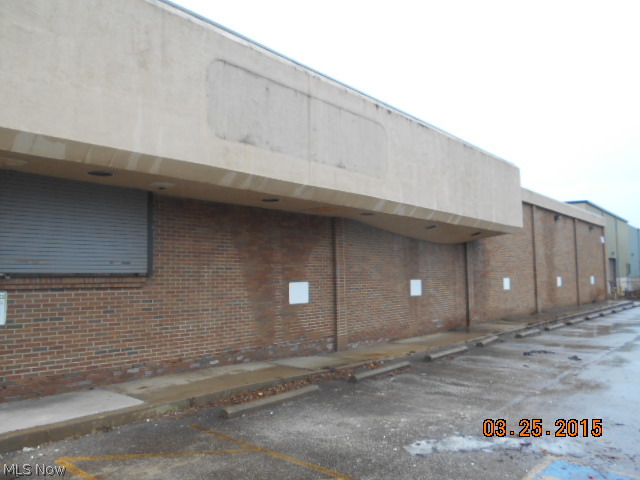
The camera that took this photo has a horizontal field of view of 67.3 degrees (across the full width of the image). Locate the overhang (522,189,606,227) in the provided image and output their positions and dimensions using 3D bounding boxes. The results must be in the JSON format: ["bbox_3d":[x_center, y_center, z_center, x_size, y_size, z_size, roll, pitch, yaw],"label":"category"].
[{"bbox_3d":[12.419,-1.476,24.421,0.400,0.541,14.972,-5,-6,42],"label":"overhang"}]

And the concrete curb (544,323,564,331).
[{"bbox_3d":[8.208,3.055,16.794,0.180,0.130,1.800,-5,-6,41],"label":"concrete curb"}]

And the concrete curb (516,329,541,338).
[{"bbox_3d":[6.490,2.930,14.944,0.180,0.130,1.800,-5,-6,41],"label":"concrete curb"}]

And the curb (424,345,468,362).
[{"bbox_3d":[2.972,2.680,11.232,0.180,0.130,1.800,-5,-6,41],"label":"curb"}]

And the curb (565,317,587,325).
[{"bbox_3d":[9.836,3.169,18.495,0.180,0.130,1.800,-5,-6,40],"label":"curb"}]

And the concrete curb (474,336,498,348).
[{"bbox_3d":[4.646,2.820,13.258,0.180,0.130,1.800,-4,-5,33],"label":"concrete curb"}]

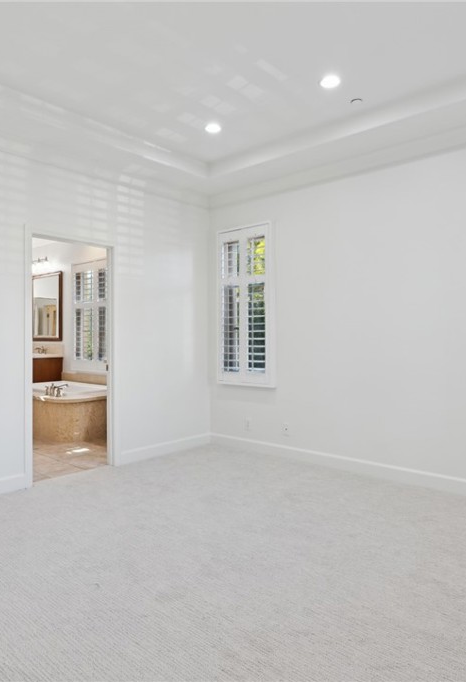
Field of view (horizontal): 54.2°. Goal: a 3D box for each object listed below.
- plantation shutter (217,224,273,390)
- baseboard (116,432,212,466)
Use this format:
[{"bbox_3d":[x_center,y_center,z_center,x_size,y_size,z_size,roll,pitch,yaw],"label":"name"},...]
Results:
[{"bbox_3d":[0.127,-0.367,4.790,0.732,1.669,0.080,0,0,41],"label":"plantation shutter"},{"bbox_3d":[-0.669,1.108,4.696,0.015,0.120,1.254,0,0,41],"label":"baseboard"}]

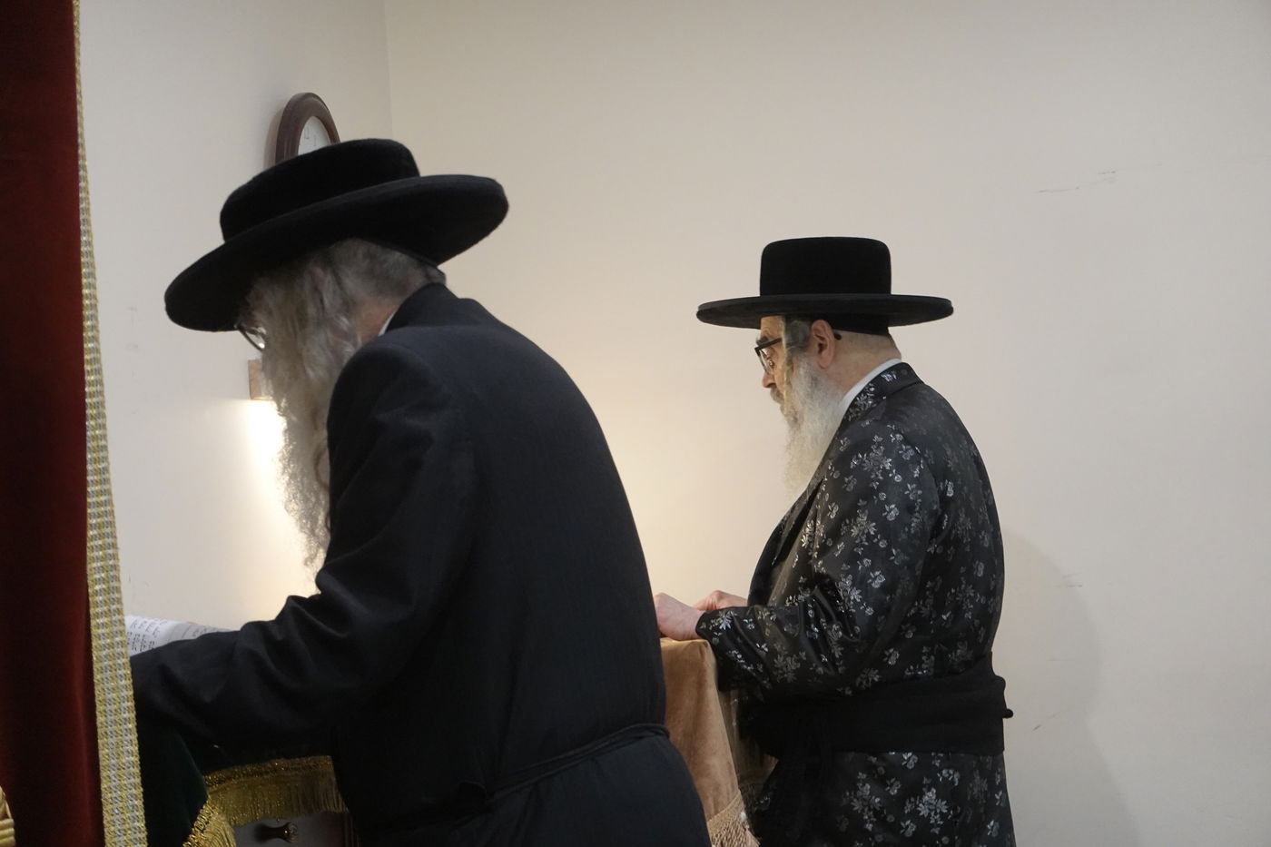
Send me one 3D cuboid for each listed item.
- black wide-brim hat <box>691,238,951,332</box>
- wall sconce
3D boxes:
[{"bbox_3d":[0.299,-0.229,6.200,0.410,0.120,0.395,-1,-4,0],"label":"black wide-brim hat"},{"bbox_3d":[-0.595,-0.072,6.553,0.070,0.070,0.090,-4,-3,17],"label":"wall sconce"}]

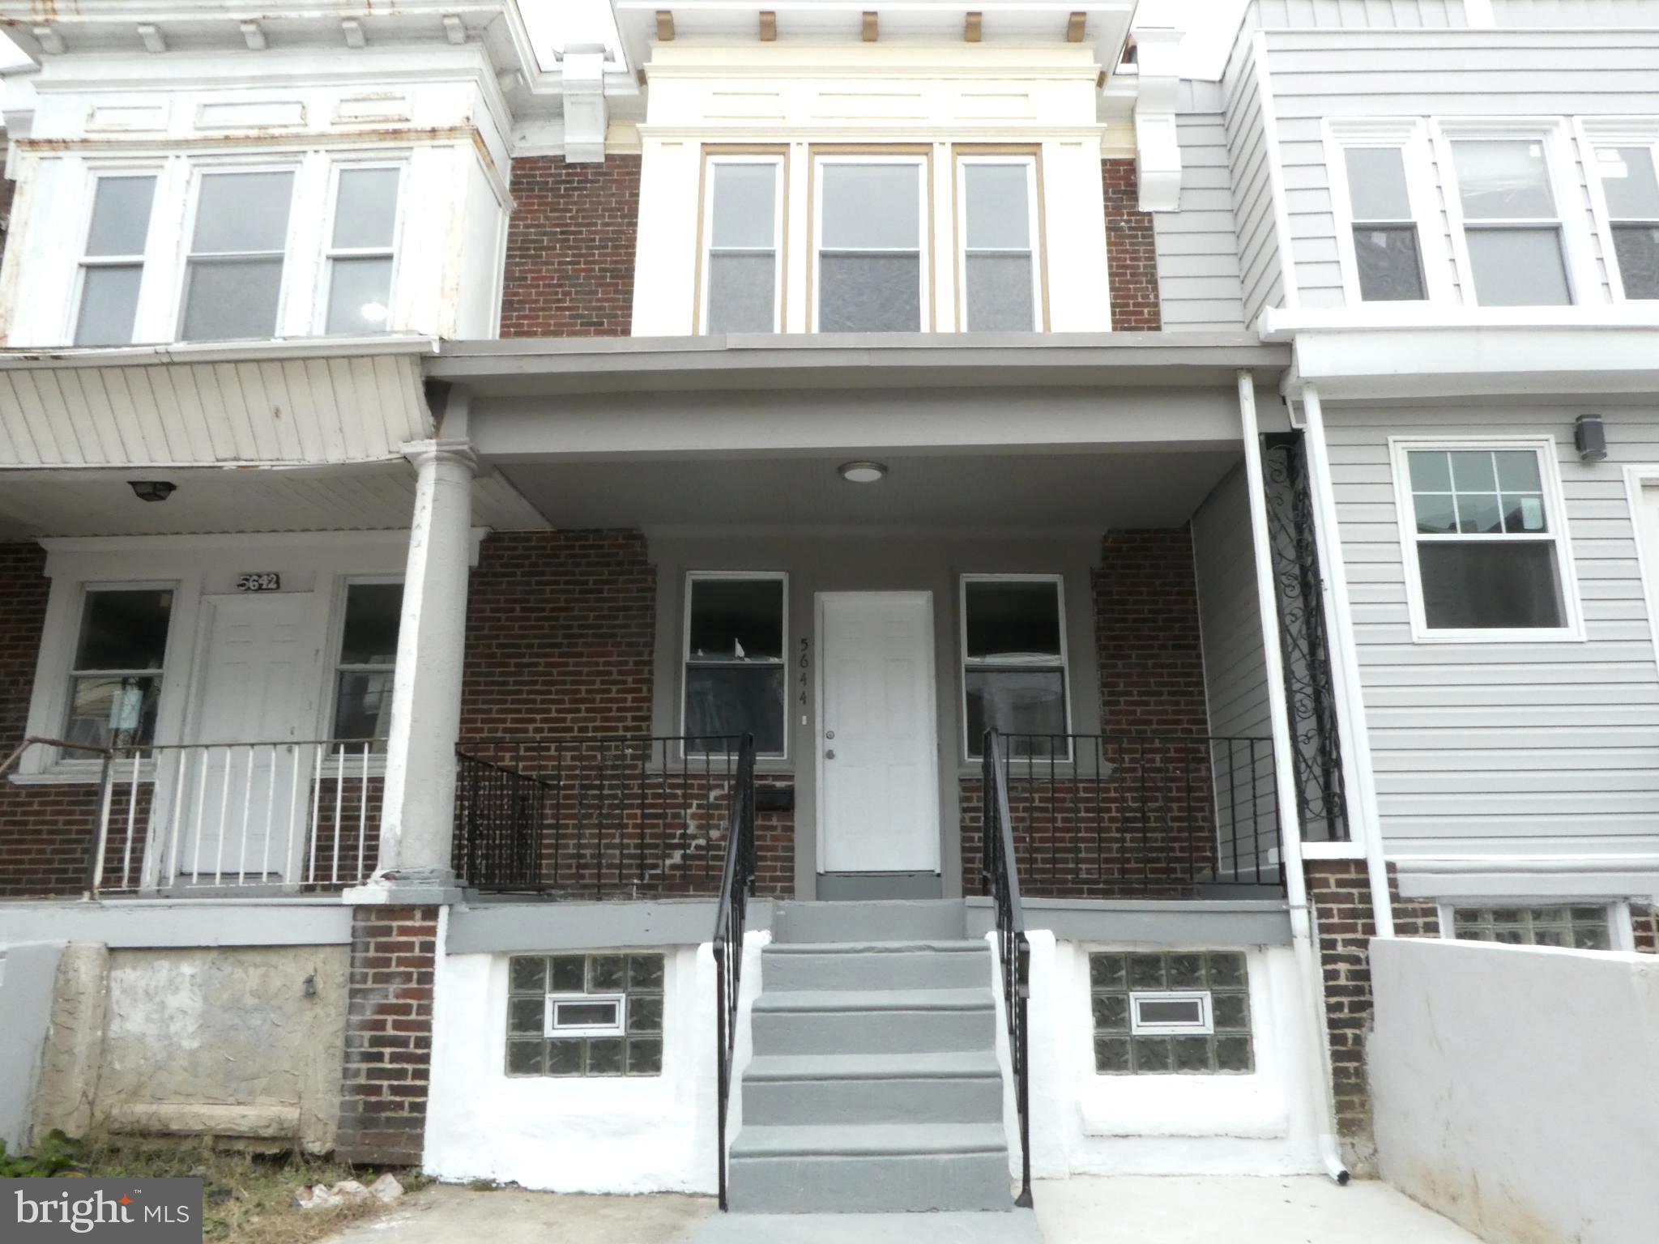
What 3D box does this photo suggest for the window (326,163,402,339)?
[{"bbox_3d":[-3.320,-2.642,8.184,0.536,1.443,0.100,-1,-14,-1],"label":"window"}]

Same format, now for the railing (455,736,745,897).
[{"bbox_3d":[-1.220,1.024,6.060,1.541,0.817,0.050,-1,-14,-1],"label":"railing"}]

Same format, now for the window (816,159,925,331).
[{"bbox_3d":[0.298,-2.701,8.265,0.813,1.491,0.100,-1,-14,-1],"label":"window"}]

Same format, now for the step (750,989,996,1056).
[{"bbox_3d":[0.196,1.785,5.121,1.060,0.240,0.280,-1,-13,0],"label":"step"}]

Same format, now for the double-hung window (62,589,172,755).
[{"bbox_3d":[-5.349,0.351,8.646,0.680,1.300,0.100,0,-13,0],"label":"double-hung window"}]

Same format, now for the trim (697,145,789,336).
[{"bbox_3d":[-0.616,-2.711,8.209,0.650,1.591,0.120,-1,-14,-1],"label":"trim"}]

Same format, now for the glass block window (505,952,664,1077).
[{"bbox_3d":[-1.213,1.962,5.757,0.785,0.585,0.100,-1,-13,0],"label":"glass block window"}]

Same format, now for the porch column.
[{"bbox_3d":[-2.110,0.218,6.122,0.440,2.390,0.440,-1,-13,0],"label":"porch column"}]

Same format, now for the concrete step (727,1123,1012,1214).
[{"bbox_3d":[0.149,2.101,4.426,1.037,0.252,0.290,0,-14,0],"label":"concrete step"}]

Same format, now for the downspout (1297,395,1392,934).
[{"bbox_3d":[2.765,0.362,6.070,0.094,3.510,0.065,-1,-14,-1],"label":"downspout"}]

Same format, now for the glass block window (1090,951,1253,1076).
[{"bbox_3d":[1.656,1.899,5.603,0.759,0.569,0.090,0,-14,0],"label":"glass block window"}]

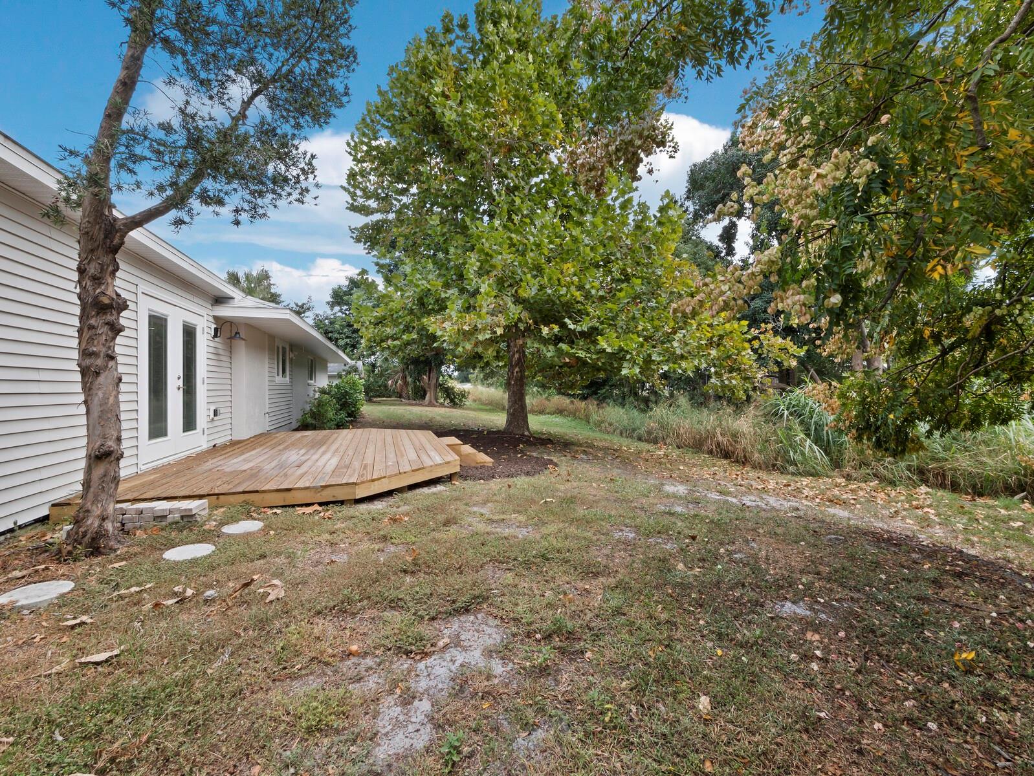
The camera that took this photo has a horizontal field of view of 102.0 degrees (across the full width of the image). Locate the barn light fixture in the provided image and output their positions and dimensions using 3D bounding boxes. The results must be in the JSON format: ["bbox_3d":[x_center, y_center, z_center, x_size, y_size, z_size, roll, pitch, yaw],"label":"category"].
[{"bbox_3d":[-4.810,-0.965,7.030,0.470,0.320,0.290,0,0,-18],"label":"barn light fixture"}]

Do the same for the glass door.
[{"bbox_3d":[-4.670,-0.100,5.760,0.080,2.040,1.830,0,0,-18],"label":"glass door"}]

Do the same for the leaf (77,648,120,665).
[{"bbox_3d":[-1.775,1.145,1.780,0.140,0.030,0.080,0,0,-32],"label":"leaf"}]

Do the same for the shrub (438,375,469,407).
[{"bbox_3d":[-4.000,0.200,26.800,2.000,2.100,1.900,0,0,0],"label":"shrub"}]

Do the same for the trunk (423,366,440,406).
[{"bbox_3d":[-5.750,-0.200,28.000,1.000,2.800,0.900,0,0,0],"label":"trunk"}]

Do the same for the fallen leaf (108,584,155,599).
[{"bbox_3d":[-2.190,1.150,2.370,0.080,0.030,0.205,0,0,29],"label":"fallen leaf"}]

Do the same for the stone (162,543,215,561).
[{"bbox_3d":[-2.295,1.170,2.935,0.295,0.040,0.295,0,0,0],"label":"stone"}]

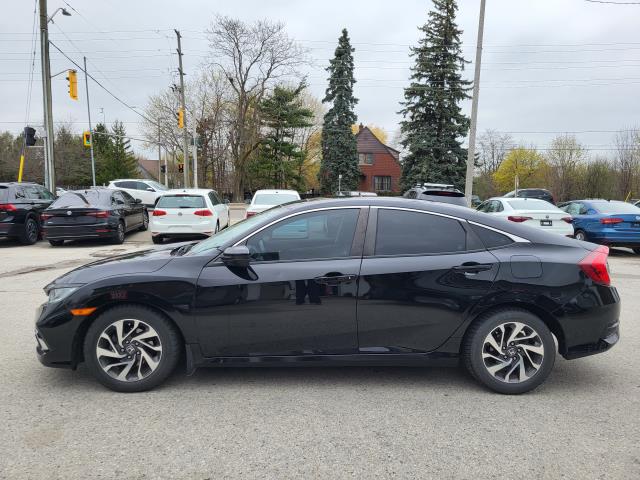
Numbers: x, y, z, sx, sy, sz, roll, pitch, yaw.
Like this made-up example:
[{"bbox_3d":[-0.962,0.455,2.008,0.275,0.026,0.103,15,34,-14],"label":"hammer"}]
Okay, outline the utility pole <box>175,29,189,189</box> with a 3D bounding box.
[{"bbox_3d":[-8.440,-7.307,29.457,0.320,10.794,0.320,-2,5,0],"label":"utility pole"}]

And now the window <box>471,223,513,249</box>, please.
[{"bbox_3d":[1.250,-0.033,3.503,0.320,0.185,0.090,1,5,-2],"label":"window"}]

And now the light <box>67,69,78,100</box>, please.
[{"bbox_3d":[-9.042,-5.644,17.562,0.360,1.020,0.360,1,5,-6],"label":"light"}]

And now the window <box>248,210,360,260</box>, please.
[{"bbox_3d":[-0.098,-0.041,3.458,0.840,0.410,0.050,0,-24,0],"label":"window"}]

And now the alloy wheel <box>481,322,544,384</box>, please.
[{"bbox_3d":[1.377,0.798,3.502,0.440,0.440,0.180,1,5,-2],"label":"alloy wheel"}]

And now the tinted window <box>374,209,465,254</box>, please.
[{"bbox_3d":[0.712,-0.054,3.458,0.660,0.390,0.050,0,-24,0],"label":"tinted window"}]

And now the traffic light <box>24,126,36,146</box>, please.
[{"bbox_3d":[-10.840,-3.876,18.000,0.400,0.820,0.420,-4,8,-39],"label":"traffic light"}]

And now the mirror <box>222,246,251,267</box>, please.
[{"bbox_3d":[-0.560,0.111,3.242,0.150,0.150,0.220,1,5,-2],"label":"mirror"}]

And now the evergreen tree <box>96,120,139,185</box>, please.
[{"bbox_3d":[-22.860,-9.605,54.000,4.800,8.300,4.800,0,6,0],"label":"evergreen tree"}]

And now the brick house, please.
[{"bbox_3d":[5.369,-9.592,58.000,9.000,8.500,10.000,1,6,3],"label":"brick house"}]

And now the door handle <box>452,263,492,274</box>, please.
[{"bbox_3d":[1.066,0.199,3.353,0.270,0.075,0.060,1,5,-2],"label":"door handle"}]

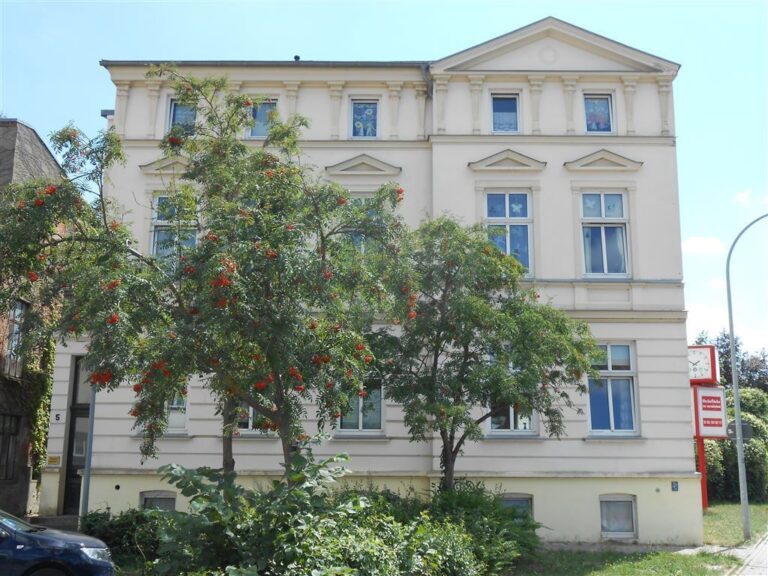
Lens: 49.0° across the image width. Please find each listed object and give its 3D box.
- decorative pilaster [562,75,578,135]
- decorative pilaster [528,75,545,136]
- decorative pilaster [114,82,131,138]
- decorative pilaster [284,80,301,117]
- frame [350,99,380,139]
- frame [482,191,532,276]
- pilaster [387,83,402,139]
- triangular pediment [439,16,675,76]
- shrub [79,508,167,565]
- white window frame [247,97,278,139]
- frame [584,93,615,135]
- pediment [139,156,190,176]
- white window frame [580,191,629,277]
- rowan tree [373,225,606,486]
[{"bbox_3d":[4.453,-4.348,20.192,0.396,1.536,0.180,0,-12,0],"label":"decorative pilaster"},{"bbox_3d":[3.642,-4.358,20.198,0.391,1.544,0.180,0,-12,0],"label":"decorative pilaster"},{"bbox_3d":[-6.364,-4.334,20.649,0.369,1.524,0.180,0,-12,0],"label":"decorative pilaster"},{"bbox_3d":[-2.234,-4.306,20.620,0.405,1.552,0.180,0,-12,0],"label":"decorative pilaster"},{"bbox_3d":[-0.437,-4.087,20.333,0.674,0.994,0.120,0,-13,0],"label":"frame"},{"bbox_3d":[2.923,-1.240,19.810,1.147,2.110,0.120,0,-12,0],"label":"frame"},{"bbox_3d":[0.259,-4.240,20.130,0.383,1.405,0.180,0,-13,0],"label":"pilaster"},{"bbox_3d":[3.861,-5.413,19.304,5.559,1.417,0.600,0,-11,0],"label":"triangular pediment"},{"bbox_3d":[-4.981,4.644,16.120,1.647,0.829,1.300,0,-12,0],"label":"shrub"},{"bbox_3d":[-2.922,-4.088,20.340,0.706,0.994,0.120,0,-13,0],"label":"white window frame"},{"bbox_3d":[4.885,-3.947,19.229,0.664,1.012,0.130,0,-11,0],"label":"frame"},{"bbox_3d":[-4.895,-2.881,19.818,1.616,0.401,0.220,0,-13,0],"label":"pediment"},{"bbox_3d":[4.903,-1.184,18.672,1.044,1.996,0.130,0,-11,0],"label":"white window frame"},{"bbox_3d":[1.753,1.678,14.761,4.059,6.001,3.800,0,-11,0],"label":"rowan tree"}]

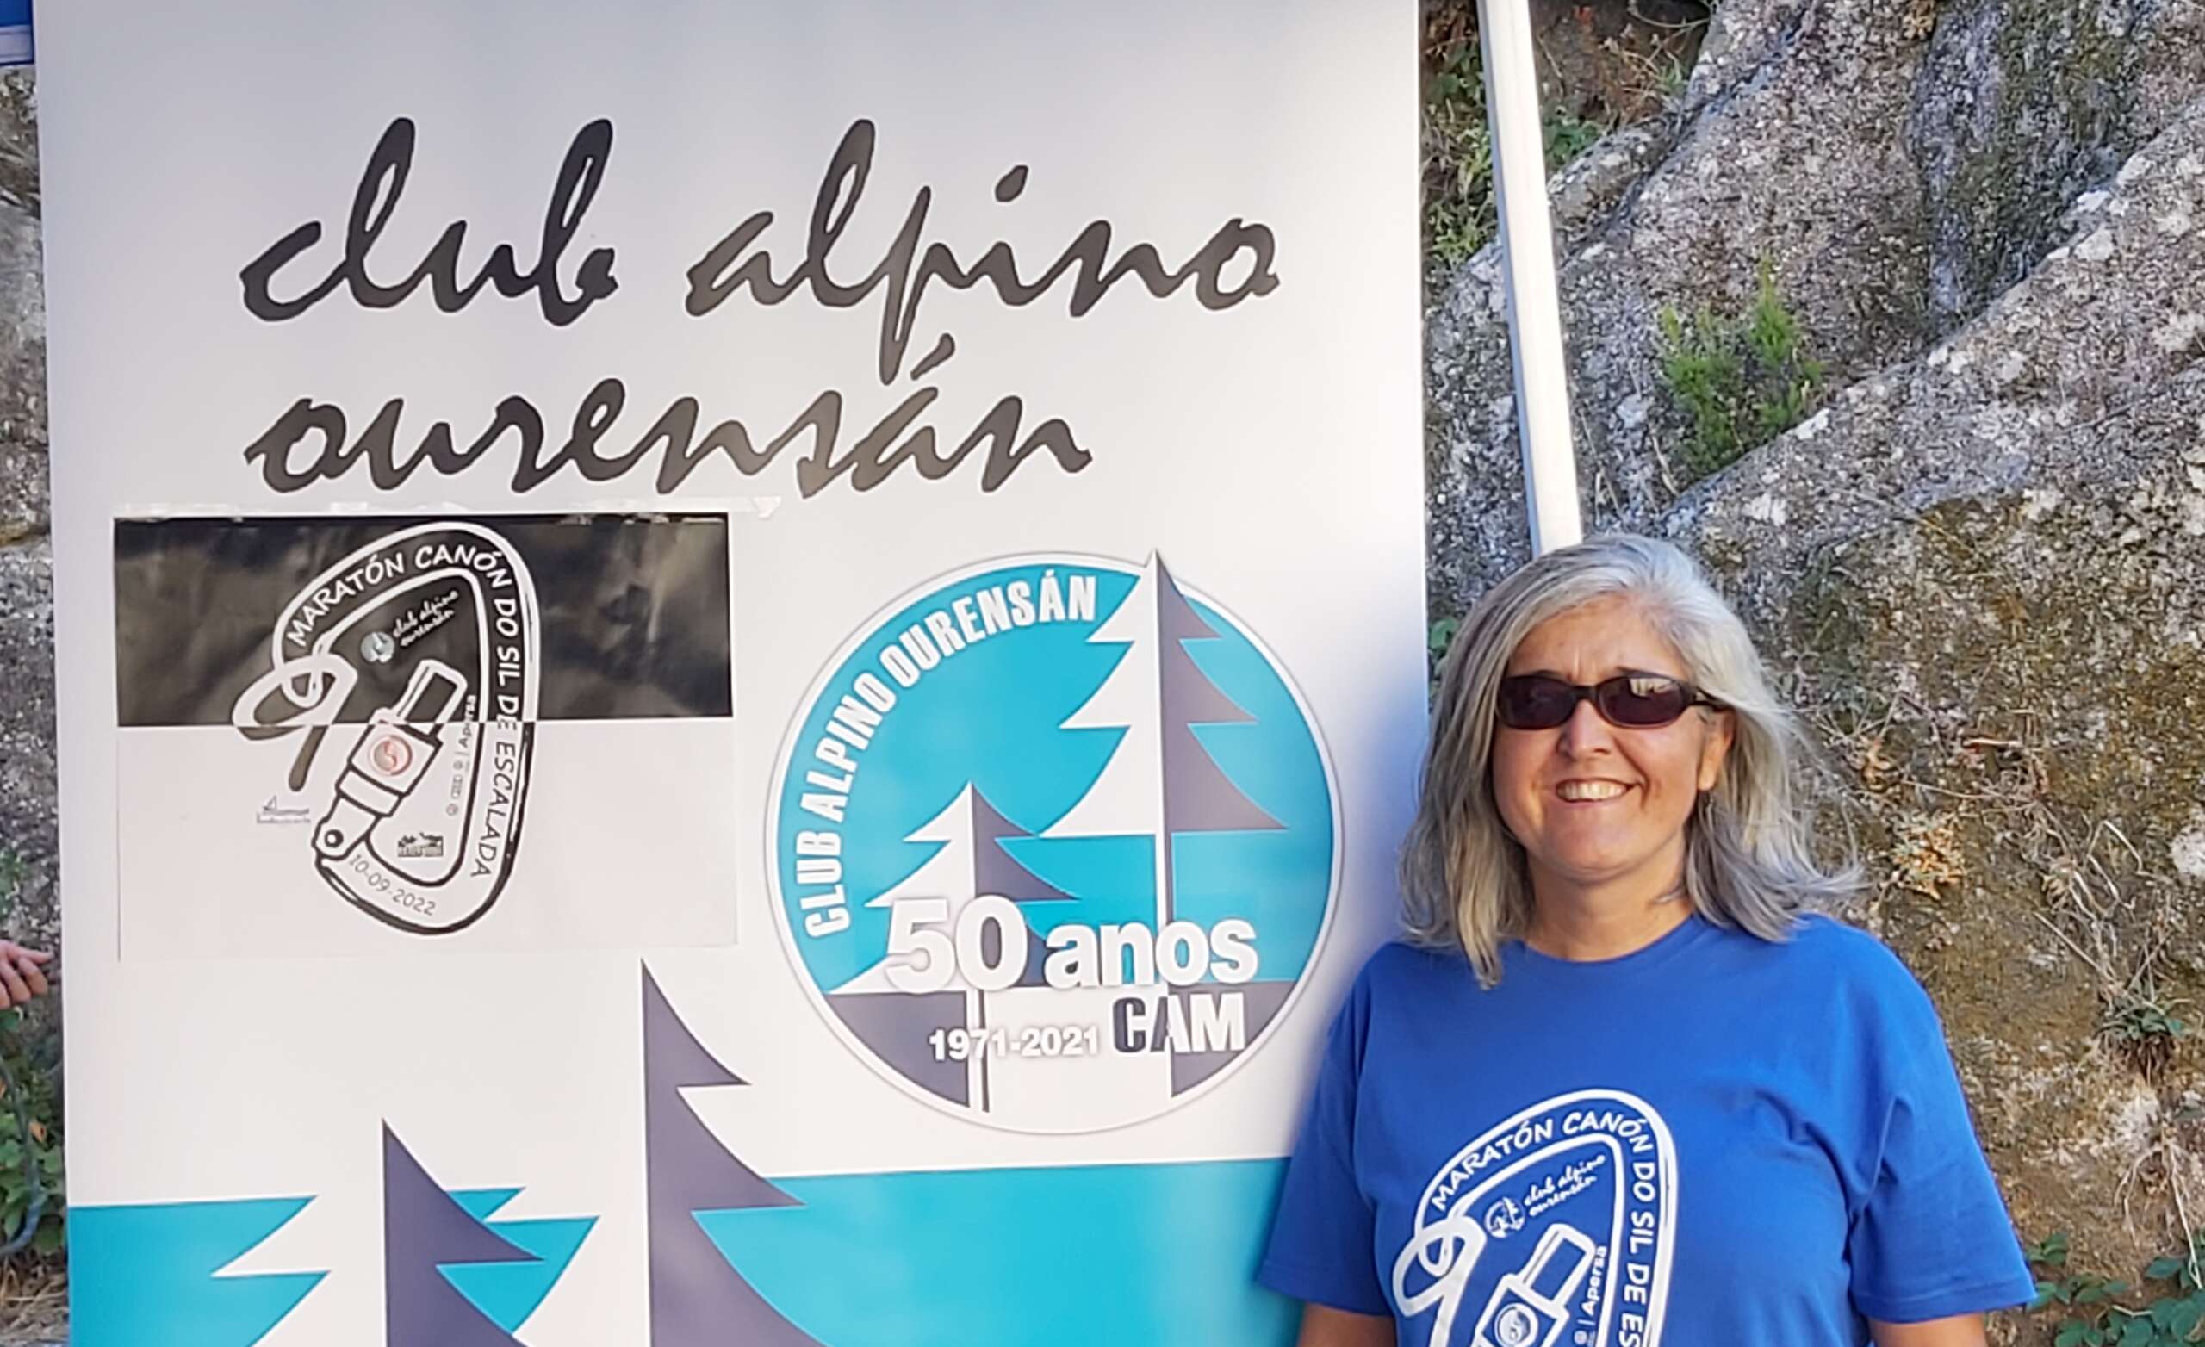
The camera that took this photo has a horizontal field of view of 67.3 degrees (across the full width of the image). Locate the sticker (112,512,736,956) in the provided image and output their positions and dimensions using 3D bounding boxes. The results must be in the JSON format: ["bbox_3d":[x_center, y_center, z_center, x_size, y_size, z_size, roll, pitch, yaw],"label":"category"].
[{"bbox_3d":[-0.471,0.043,1.160,0.420,0.304,0.005,-1,1,-4],"label":"sticker"}]

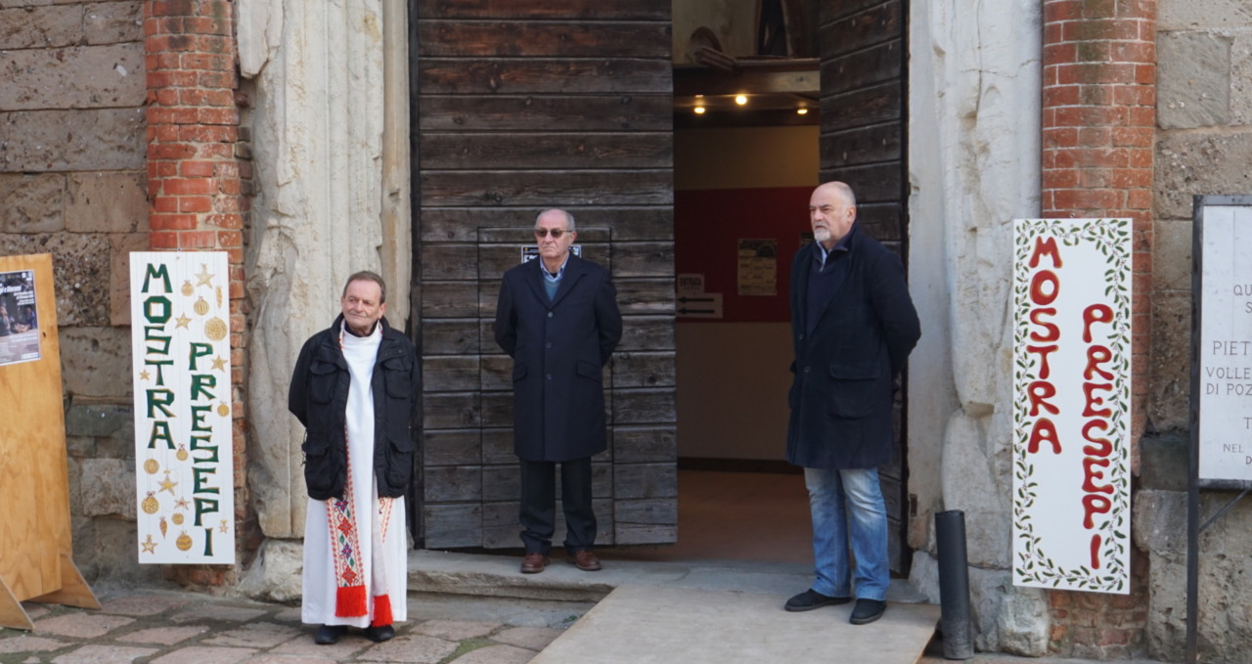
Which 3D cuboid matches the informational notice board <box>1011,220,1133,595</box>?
[{"bbox_3d":[1.839,0.304,7.313,0.475,1.537,0.020,1,4,21],"label":"informational notice board"}]

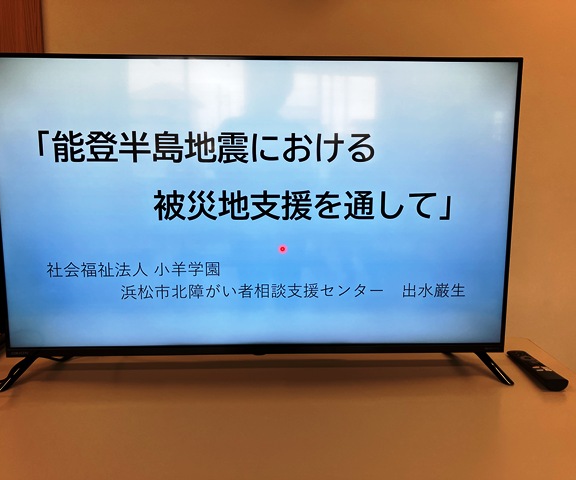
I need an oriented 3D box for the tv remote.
[{"bbox_3d":[0.493,0.258,1.034,0.043,0.021,0.163,0,8,-2],"label":"tv remote"}]

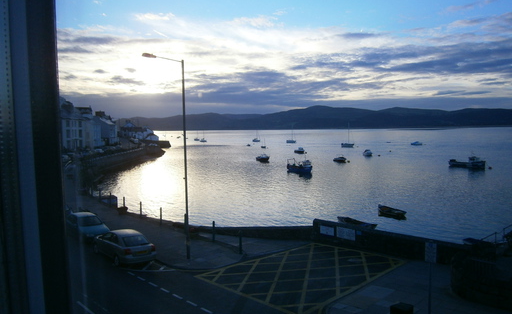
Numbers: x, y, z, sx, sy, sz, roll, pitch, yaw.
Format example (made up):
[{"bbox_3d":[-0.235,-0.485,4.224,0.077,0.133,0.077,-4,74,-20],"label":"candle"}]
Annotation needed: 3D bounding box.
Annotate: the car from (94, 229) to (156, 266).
[{"bbox_3d":[-7.130,4.639,20.648,1.760,1.470,4.600,-5,6,-42],"label":"car"}]

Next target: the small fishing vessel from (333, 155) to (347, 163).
[{"bbox_3d":[22.333,0.487,102.354,1.800,1.800,4.600,-4,6,-42],"label":"small fishing vessel"}]

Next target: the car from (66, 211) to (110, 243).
[{"bbox_3d":[-10.721,4.416,24.144,1.720,1.450,4.150,-5,6,-44],"label":"car"}]

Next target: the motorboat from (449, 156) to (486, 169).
[{"bbox_3d":[46.371,1.157,84.250,7.500,2.650,2.500,2,5,35],"label":"motorboat"}]

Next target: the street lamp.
[{"bbox_3d":[-4.321,0.269,18.877,2.330,10.250,0.320,-5,6,-43],"label":"street lamp"}]

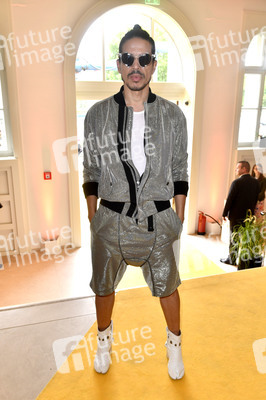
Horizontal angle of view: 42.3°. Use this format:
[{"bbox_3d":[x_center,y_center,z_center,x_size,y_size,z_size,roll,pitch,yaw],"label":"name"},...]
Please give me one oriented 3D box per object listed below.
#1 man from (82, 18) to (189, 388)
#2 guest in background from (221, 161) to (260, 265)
[{"bbox_3d":[0.021,0.080,1.817,0.540,1.820,0.340,1,16,3],"label":"man"},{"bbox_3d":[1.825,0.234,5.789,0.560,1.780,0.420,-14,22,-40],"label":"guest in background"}]

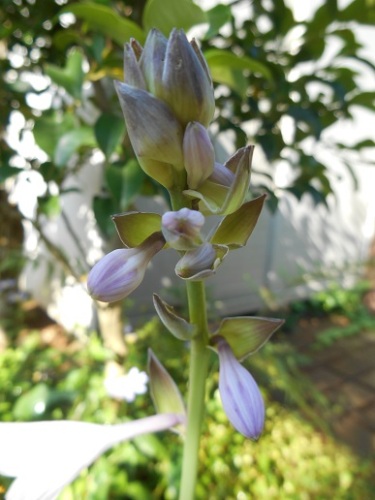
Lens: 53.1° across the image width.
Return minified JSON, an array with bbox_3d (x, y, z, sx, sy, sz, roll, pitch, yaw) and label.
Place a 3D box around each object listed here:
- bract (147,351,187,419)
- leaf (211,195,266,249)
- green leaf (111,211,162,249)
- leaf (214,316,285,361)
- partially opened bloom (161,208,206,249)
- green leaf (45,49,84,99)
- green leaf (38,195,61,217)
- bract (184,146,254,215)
[{"bbox_3d":[-0.011,0.073,0.205,0.017,0.042,0.011,-26,3,-24],"label":"bract"},{"bbox_3d":[0.028,-0.015,0.203,0.021,0.040,0.012,42,-9,16],"label":"leaf"},{"bbox_3d":[-0.025,-0.010,0.200,0.034,0.021,0.012,18,-19,9],"label":"green leaf"},{"bbox_3d":[0.033,0.048,0.205,0.042,0.023,0.013,-13,-15,-14],"label":"leaf"},{"bbox_3d":[-0.002,-0.010,0.178,0.020,0.020,0.028,0,20,0],"label":"partially opened bloom"},{"bbox_3d":[-0.262,-0.376,0.800,0.080,0.100,0.045,12,0,-4],"label":"green leaf"},{"bbox_3d":[-0.331,-0.107,0.900,0.048,0.050,0.030,0,0,0],"label":"green leaf"},{"bbox_3d":[0.016,-0.035,0.192,0.021,0.042,0.024,30,11,-39],"label":"bract"}]

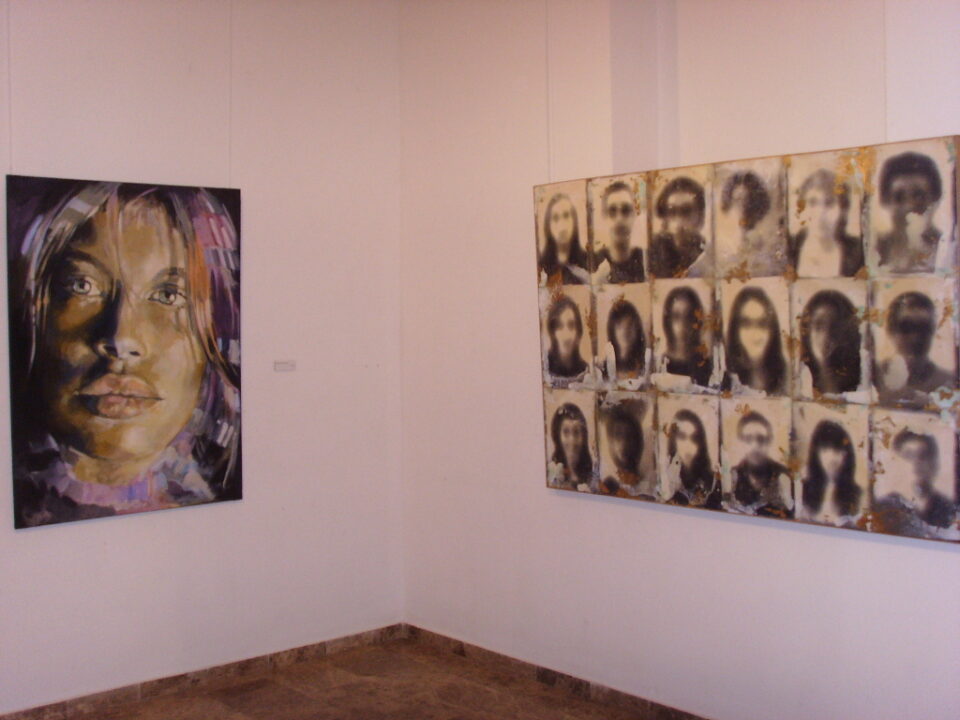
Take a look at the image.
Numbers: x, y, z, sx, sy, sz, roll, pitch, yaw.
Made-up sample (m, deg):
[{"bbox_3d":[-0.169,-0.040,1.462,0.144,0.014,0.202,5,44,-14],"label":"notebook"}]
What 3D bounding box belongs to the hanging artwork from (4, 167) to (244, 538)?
[{"bbox_3d":[-1.383,-0.041,4.332,0.959,1.335,0.035,-3,4,-41],"label":"hanging artwork"}]

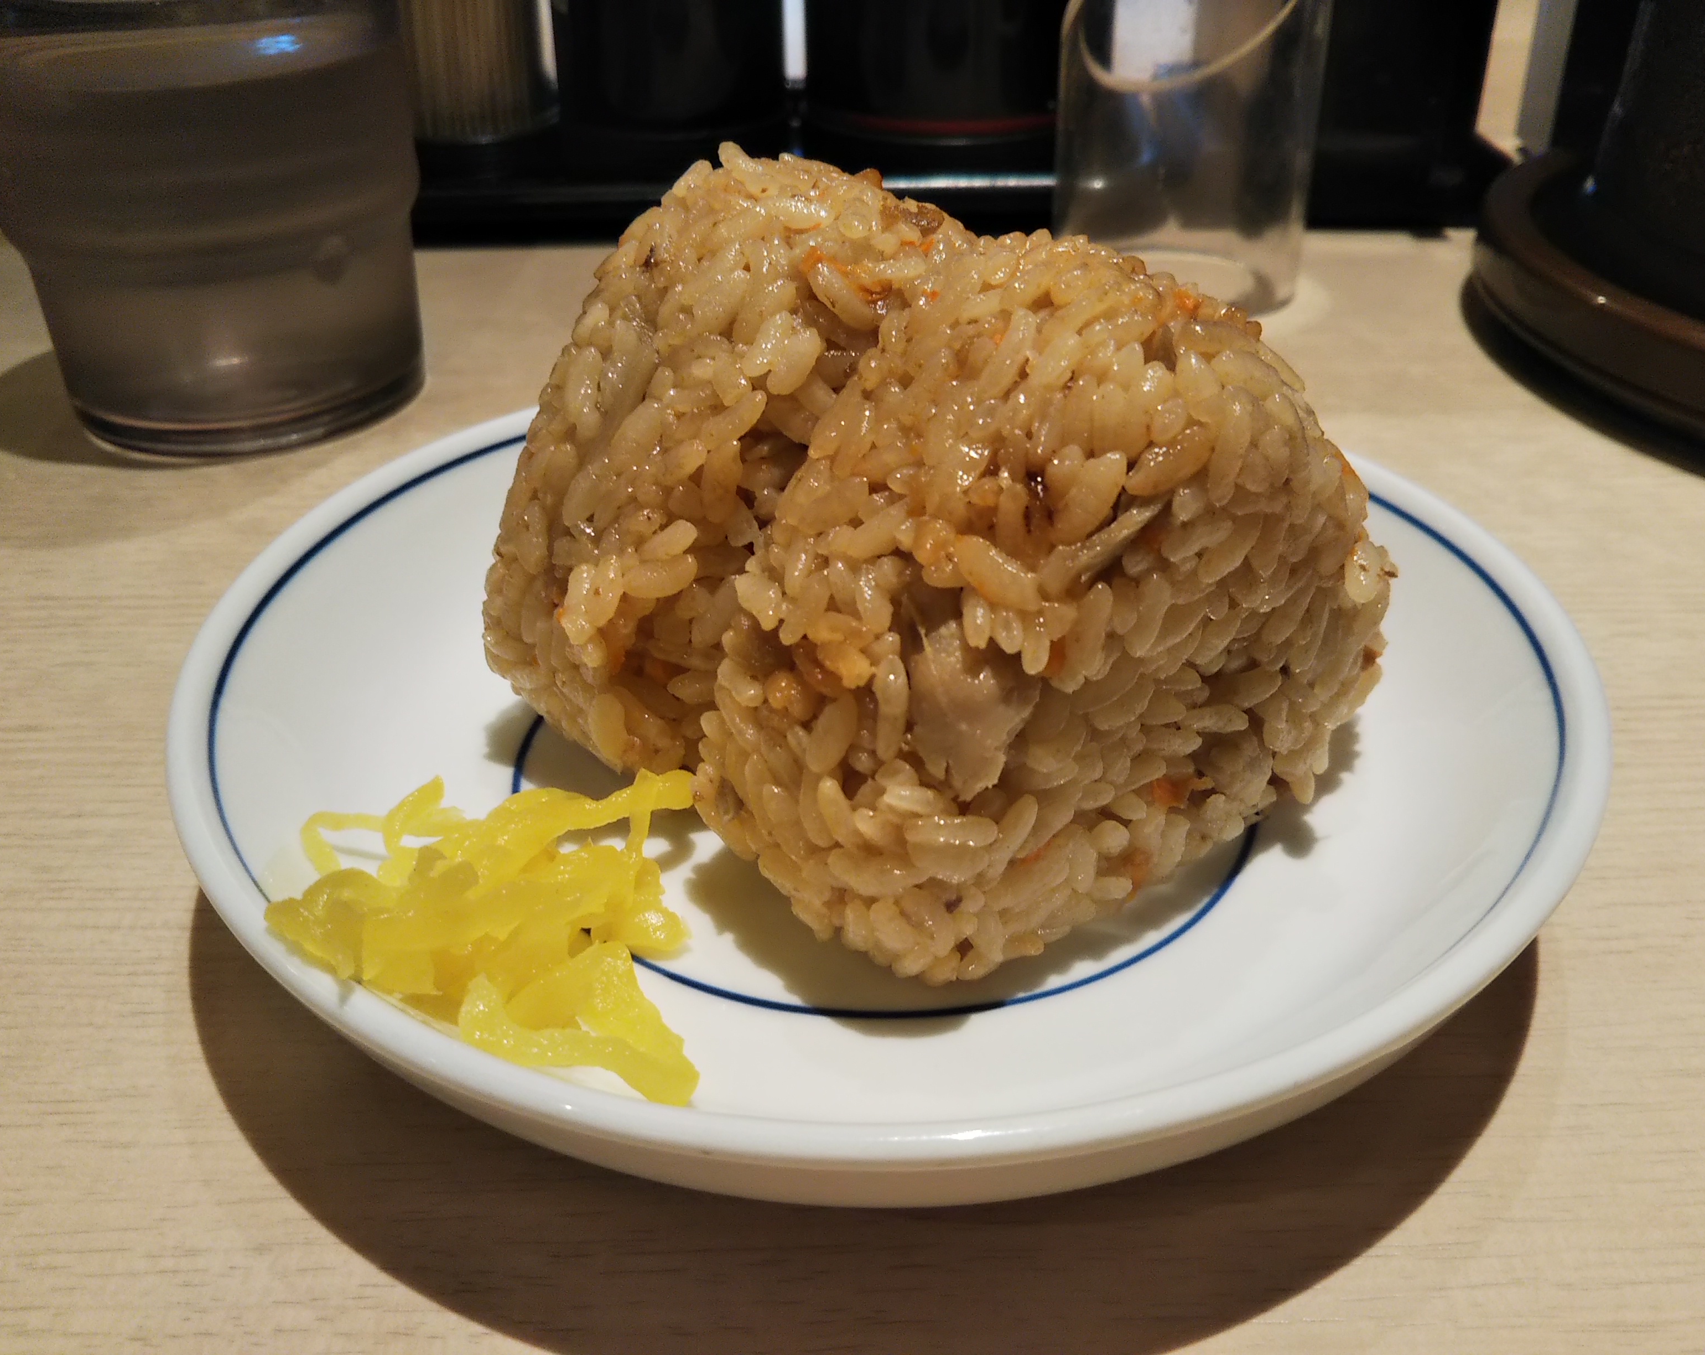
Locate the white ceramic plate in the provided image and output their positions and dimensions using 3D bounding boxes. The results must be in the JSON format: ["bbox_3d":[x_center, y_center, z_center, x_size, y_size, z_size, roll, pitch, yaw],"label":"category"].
[{"bbox_3d":[0.003,0.004,0.182,0.152,0.030,0.152,0,32,0],"label":"white ceramic plate"}]

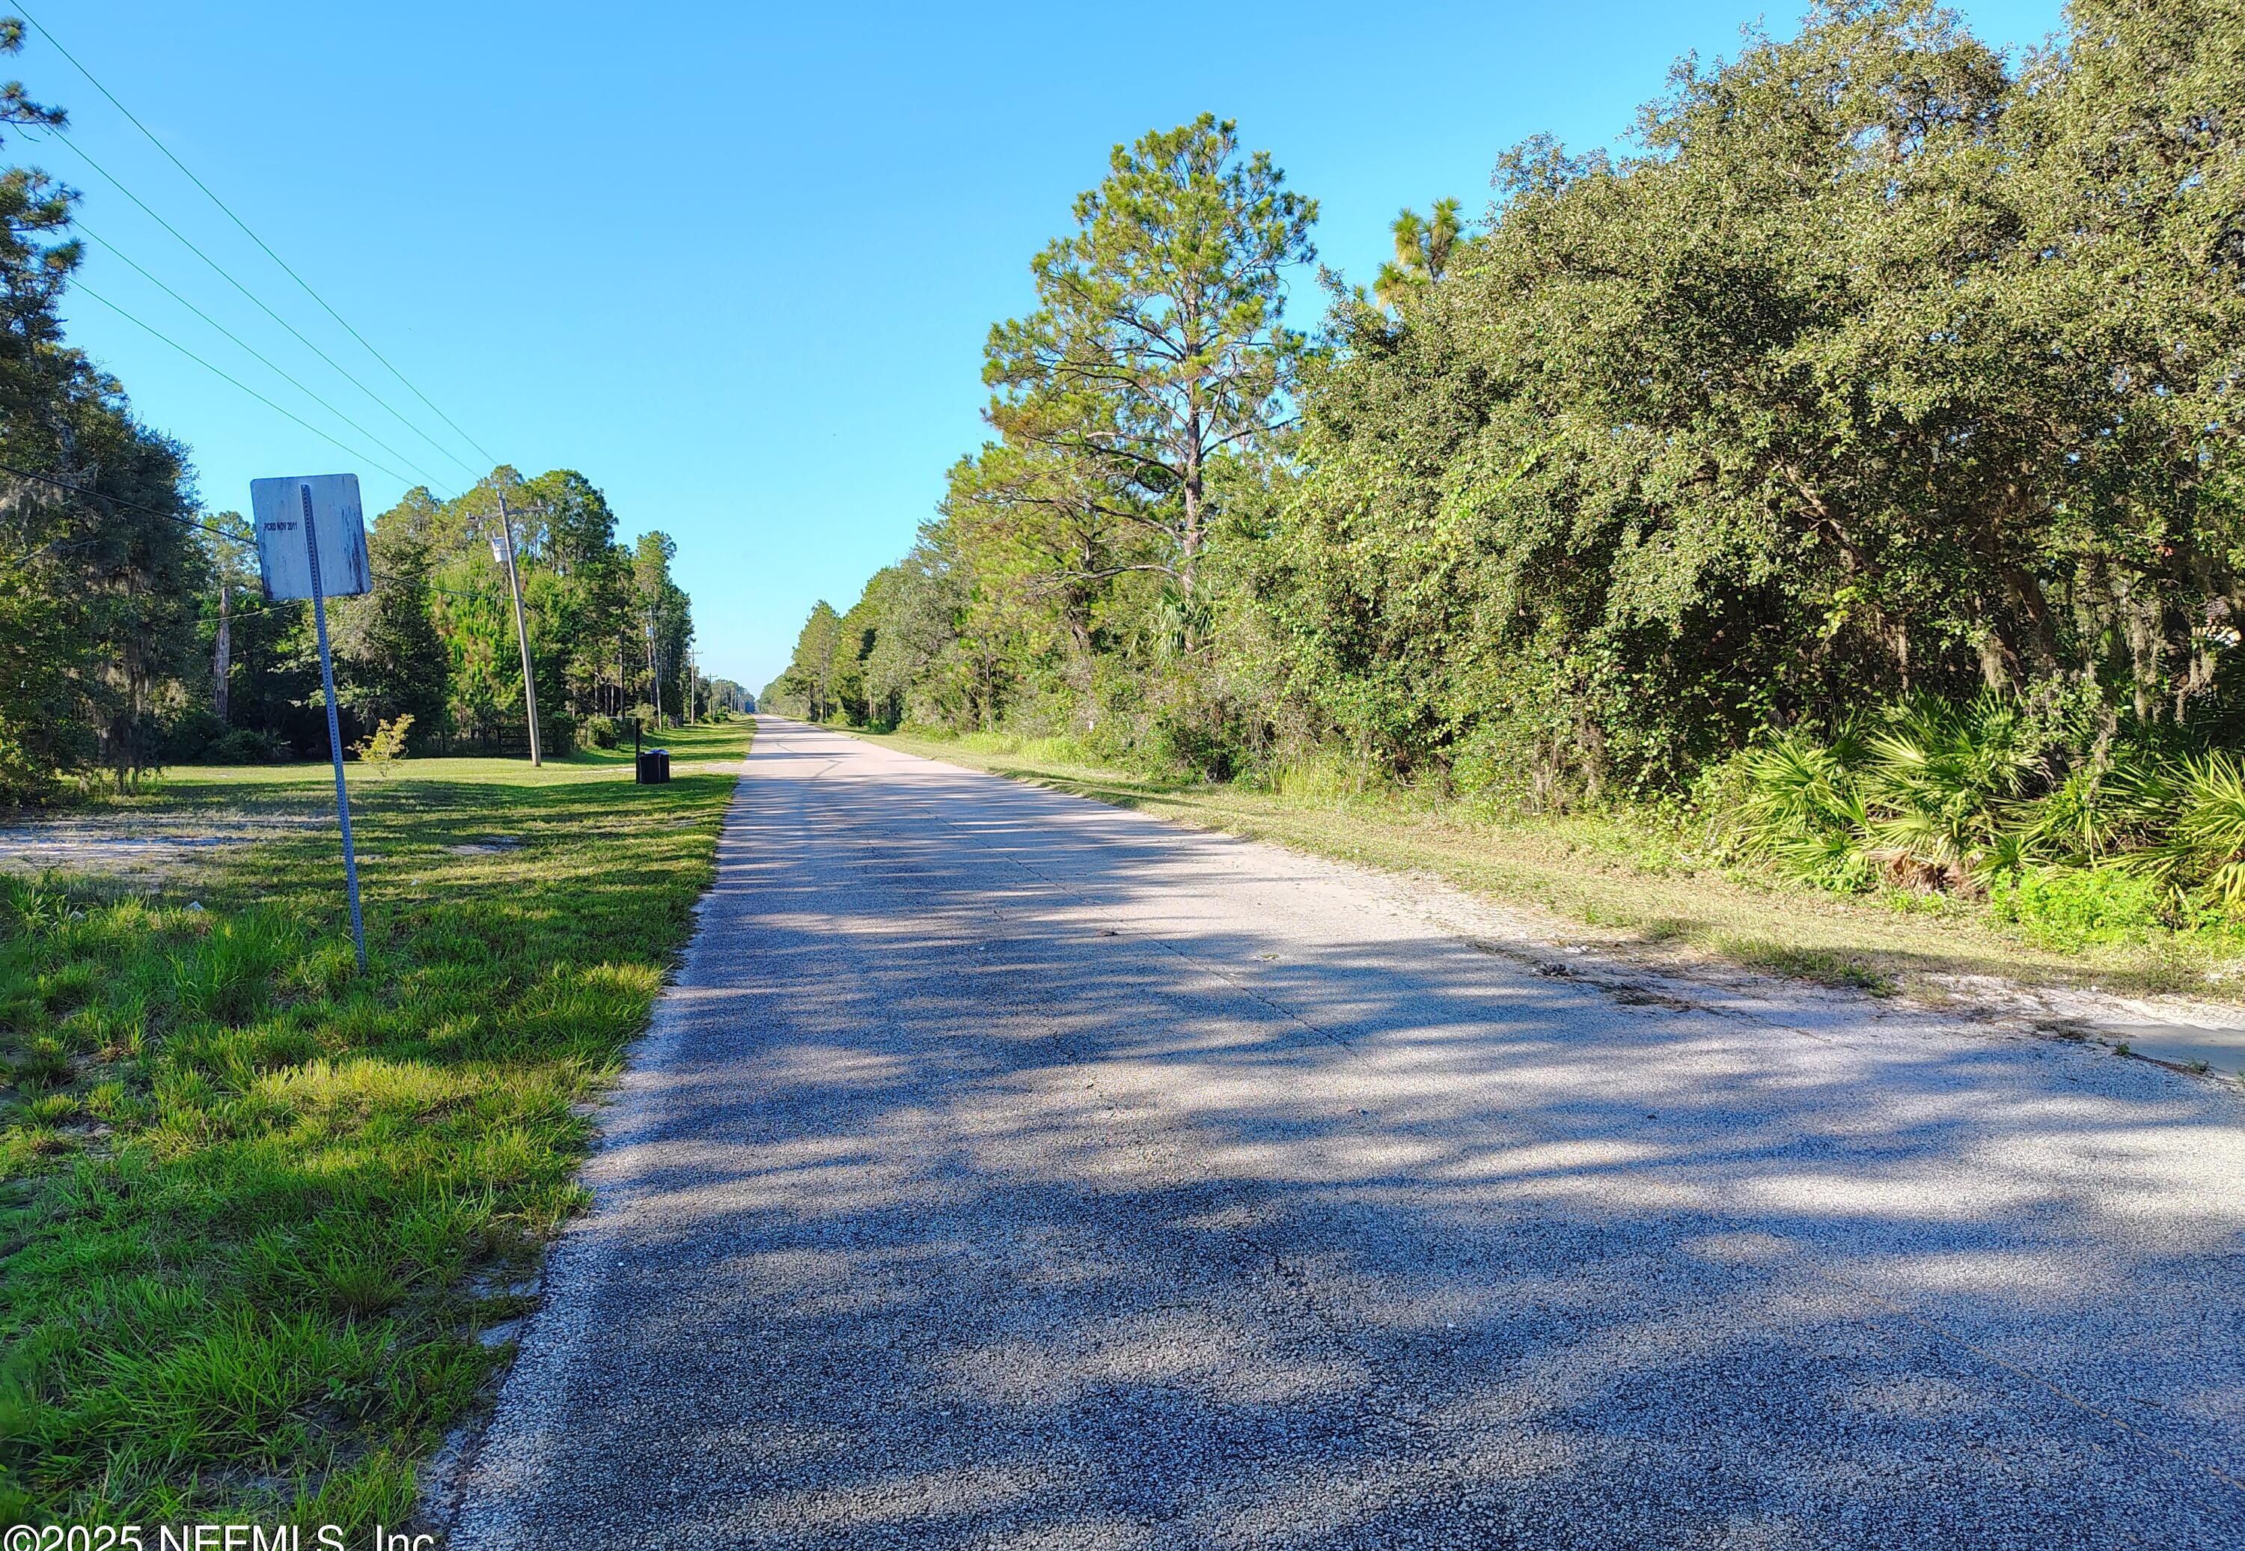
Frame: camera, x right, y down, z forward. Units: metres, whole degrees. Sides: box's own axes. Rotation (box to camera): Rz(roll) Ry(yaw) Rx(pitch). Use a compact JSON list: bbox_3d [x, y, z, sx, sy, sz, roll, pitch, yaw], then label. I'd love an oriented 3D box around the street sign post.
[{"bbox_3d":[-4.891,-0.317,9.670,0.610,3.061,0.070,-6,2,-13],"label":"street sign post"}]

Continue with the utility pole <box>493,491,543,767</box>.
[{"bbox_3d":[-18.978,-4.594,49.029,0.330,8.701,0.330,-7,2,-13],"label":"utility pole"}]

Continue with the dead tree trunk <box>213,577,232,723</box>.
[{"bbox_3d":[-30.488,-3.714,52.878,0.420,5.888,0.420,3,2,0],"label":"dead tree trunk"}]

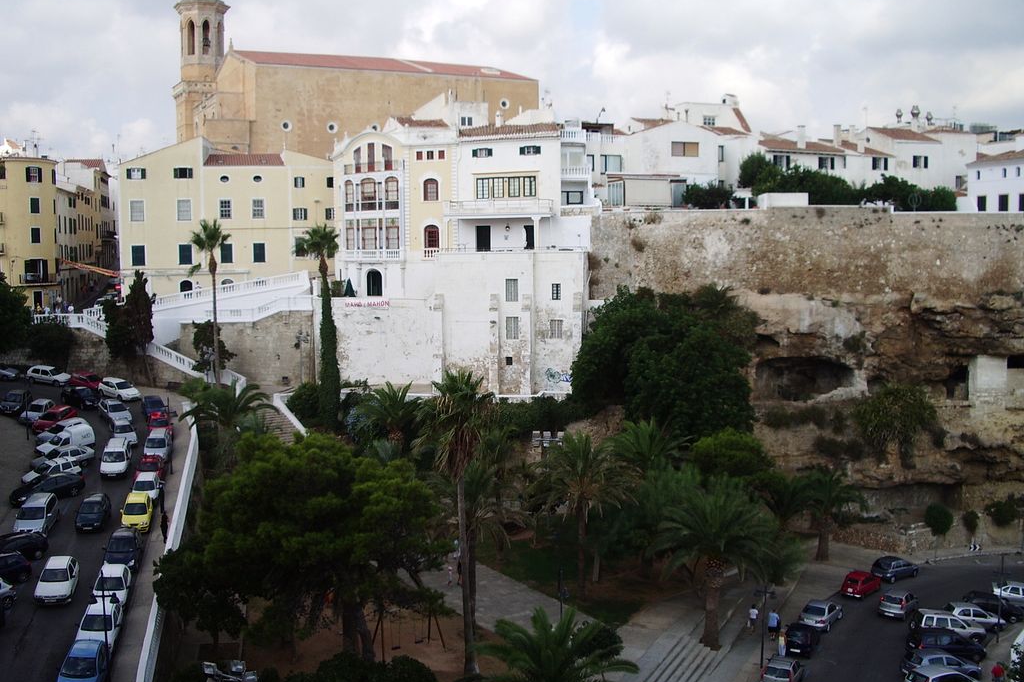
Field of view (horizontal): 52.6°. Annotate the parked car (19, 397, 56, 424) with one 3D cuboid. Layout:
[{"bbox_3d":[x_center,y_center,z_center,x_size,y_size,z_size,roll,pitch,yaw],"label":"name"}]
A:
[{"bbox_3d":[-39.770,5.910,86.960,1.700,1.420,4.150,4,8,4],"label":"parked car"}]

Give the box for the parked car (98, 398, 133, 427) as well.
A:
[{"bbox_3d":[-34.160,6.080,89.230,1.700,1.430,4.150,-2,9,-34],"label":"parked car"}]

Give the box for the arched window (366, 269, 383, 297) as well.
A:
[{"bbox_3d":[-12.948,-5.415,97.500,1.650,2.650,0.350,2,6,24],"label":"arched window"}]

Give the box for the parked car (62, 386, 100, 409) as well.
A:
[{"bbox_3d":[-38.860,4.900,93.280,4.050,1.570,1.700,9,10,39],"label":"parked car"}]

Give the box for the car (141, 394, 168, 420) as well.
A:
[{"bbox_3d":[-31.360,5.840,90.630,1.700,1.480,4.100,0,8,-20],"label":"car"}]

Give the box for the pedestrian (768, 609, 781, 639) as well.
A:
[{"bbox_3d":[15.248,16.501,60.105,0.550,1.760,0.420,2,5,25],"label":"pedestrian"}]

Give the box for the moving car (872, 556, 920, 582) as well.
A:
[{"bbox_3d":[28.054,16.656,75.698,3.850,1.440,1.650,-1,4,-35],"label":"moving car"}]

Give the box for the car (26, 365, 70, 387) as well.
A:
[{"bbox_3d":[-40.473,3.121,90.508,3.750,1.400,1.620,6,8,17],"label":"car"}]

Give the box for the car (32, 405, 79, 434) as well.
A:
[{"bbox_3d":[-35.682,6.064,80.694,1.680,1.430,3.900,4,9,18],"label":"car"}]

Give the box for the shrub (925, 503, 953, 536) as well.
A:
[{"bbox_3d":[35.364,14.858,85.574,2.400,2.650,2.300,-1,5,-5],"label":"shrub"}]

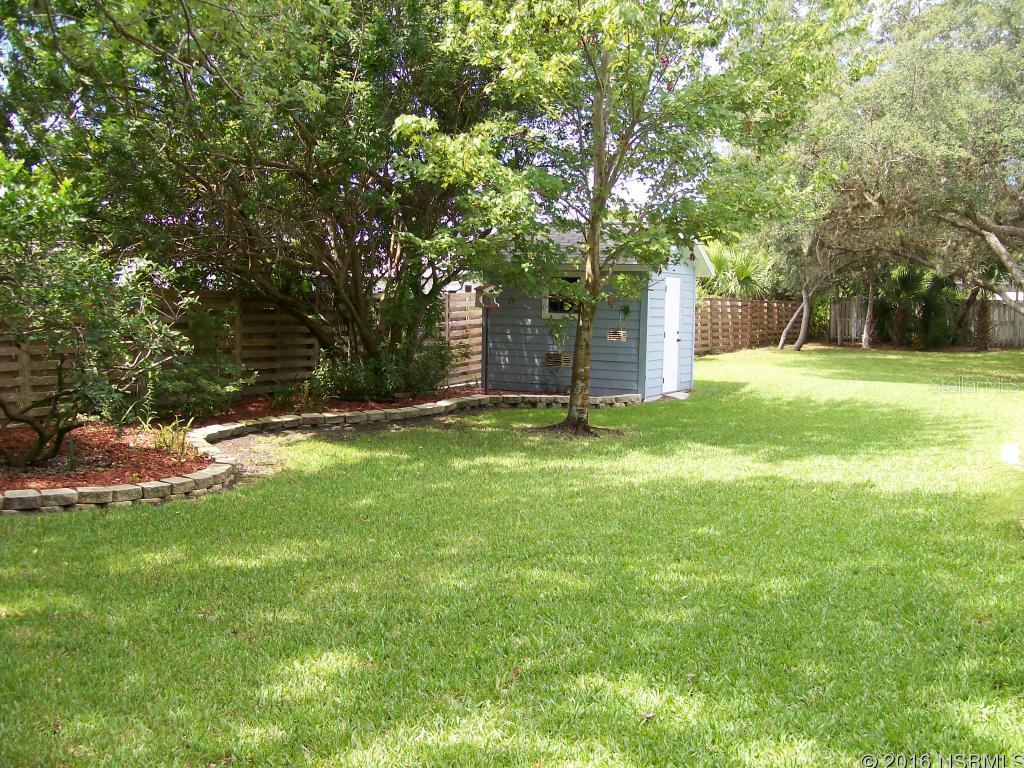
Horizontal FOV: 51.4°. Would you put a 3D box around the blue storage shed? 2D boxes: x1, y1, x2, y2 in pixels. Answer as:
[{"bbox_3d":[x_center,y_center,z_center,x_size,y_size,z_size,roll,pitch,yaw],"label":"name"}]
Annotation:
[{"bbox_3d":[1.445,-1.371,19.854,3.650,3.000,2.940,4,5,30],"label":"blue storage shed"}]

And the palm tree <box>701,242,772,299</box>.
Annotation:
[{"bbox_3d":[8.258,-3.229,39.000,2.500,3.700,2.500,1,5,0],"label":"palm tree"}]

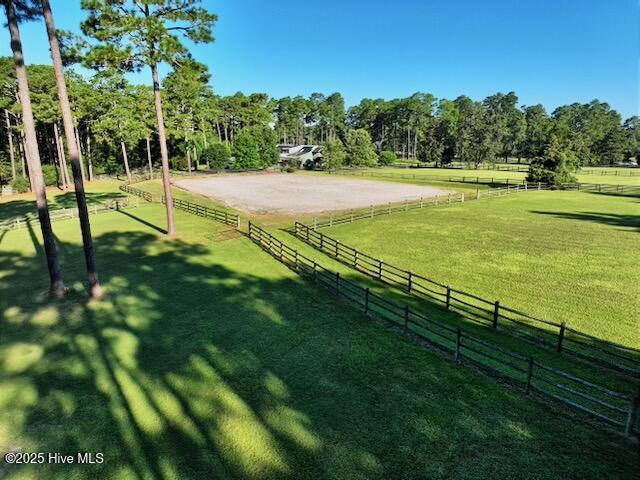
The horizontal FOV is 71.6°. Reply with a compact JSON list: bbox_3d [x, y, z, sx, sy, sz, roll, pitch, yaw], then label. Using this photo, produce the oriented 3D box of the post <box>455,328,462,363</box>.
[{"bbox_3d":[5.029,3.817,16.058,0.130,1.250,0.130,-7,13,-32],"label":"post"}]

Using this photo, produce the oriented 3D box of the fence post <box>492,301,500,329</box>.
[{"bbox_3d":[7.610,3.241,19.113,0.130,1.156,0.130,-7,13,-32],"label":"fence post"}]

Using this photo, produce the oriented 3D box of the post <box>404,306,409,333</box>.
[{"bbox_3d":[3.587,3.344,18.415,0.130,1.200,0.130,-6,13,-29],"label":"post"}]

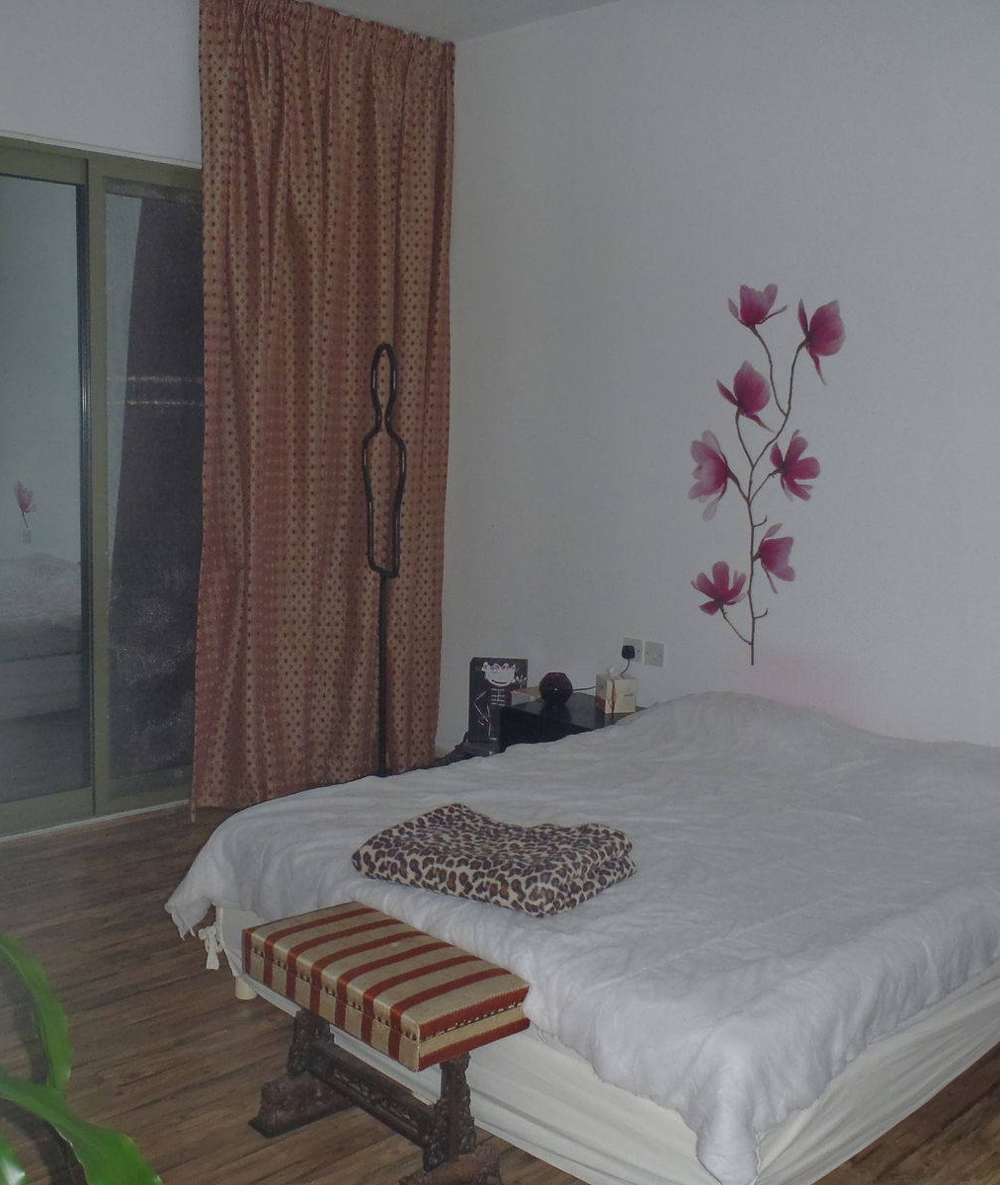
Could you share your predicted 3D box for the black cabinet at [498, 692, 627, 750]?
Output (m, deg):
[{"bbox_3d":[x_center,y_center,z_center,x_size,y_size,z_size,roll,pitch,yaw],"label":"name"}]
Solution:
[{"bbox_3d":[0.308,0.608,4.437,0.385,0.402,0.470,-6,11,-45],"label":"black cabinet"}]

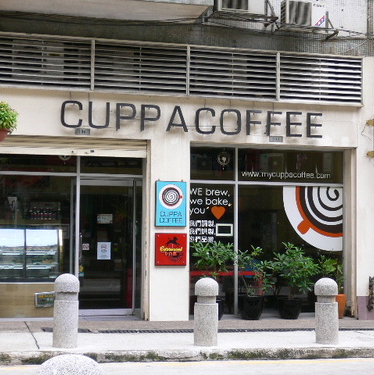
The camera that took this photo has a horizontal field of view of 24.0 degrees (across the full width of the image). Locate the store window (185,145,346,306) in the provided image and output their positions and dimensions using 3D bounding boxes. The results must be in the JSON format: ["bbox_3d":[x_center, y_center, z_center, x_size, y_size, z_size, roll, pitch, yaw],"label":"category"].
[{"bbox_3d":[1.321,0.686,14.376,2.693,2.720,0.120,1,-4,-16],"label":"store window"}]

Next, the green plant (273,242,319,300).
[{"bbox_3d":[1.738,1.327,14.092,0.770,0.892,0.700,0,-3,0],"label":"green plant"}]

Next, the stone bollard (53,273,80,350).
[{"bbox_3d":[-1.419,1.452,10.400,0.290,0.866,0.290,1,-4,-16],"label":"stone bollard"}]

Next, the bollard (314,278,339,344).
[{"bbox_3d":[1.747,1.539,11.000,0.290,0.815,0.290,0,-3,0],"label":"bollard"}]

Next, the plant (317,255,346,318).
[{"bbox_3d":[2.472,1.678,15.034,0.359,1.091,0.380,1,-3,-16],"label":"plant"}]

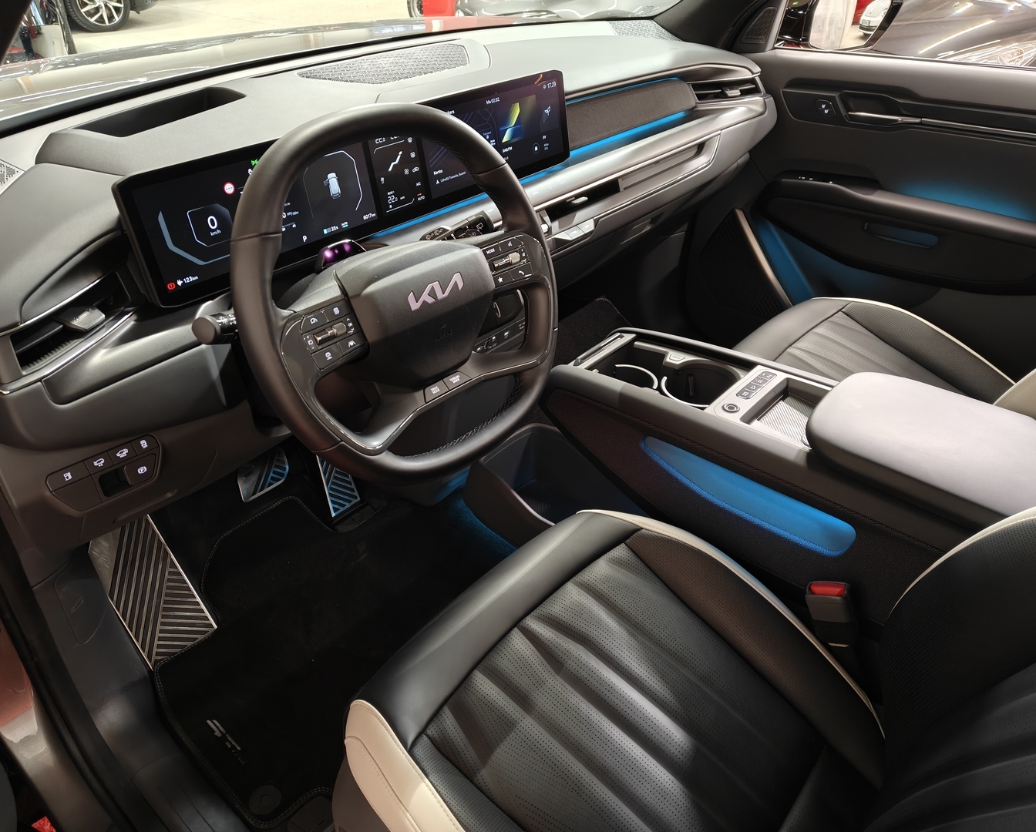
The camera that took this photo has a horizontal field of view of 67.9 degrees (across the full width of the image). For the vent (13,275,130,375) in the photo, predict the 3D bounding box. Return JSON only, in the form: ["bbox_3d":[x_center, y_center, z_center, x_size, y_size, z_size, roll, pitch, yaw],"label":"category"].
[{"bbox_3d":[-0.438,-0.097,0.748,0.036,0.038,0.145,-4,31,21],"label":"vent"}]

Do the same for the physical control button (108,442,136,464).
[{"bbox_3d":[-0.424,0.039,0.823,0.010,0.018,0.025,21,38,40],"label":"physical control button"}]

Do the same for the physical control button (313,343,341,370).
[{"bbox_3d":[-0.171,-0.052,0.690,0.008,0.014,0.026,-5,22,48],"label":"physical control button"}]

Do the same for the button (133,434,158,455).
[{"bbox_3d":[-0.394,0.030,0.814,0.008,0.016,0.025,19,39,39],"label":"button"}]

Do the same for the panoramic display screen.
[{"bbox_3d":[-0.168,-0.330,1.023,0.027,0.142,0.715,19,39,39],"label":"panoramic display screen"}]

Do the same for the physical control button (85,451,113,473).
[{"bbox_3d":[-0.441,0.049,0.808,0.010,0.018,0.025,21,38,40],"label":"physical control button"}]

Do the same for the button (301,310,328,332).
[{"bbox_3d":[-0.180,-0.084,0.681,0.029,0.015,0.008,-31,19,-38],"label":"button"}]

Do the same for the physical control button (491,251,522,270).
[{"bbox_3d":[-0.011,-0.166,0.834,0.012,0.013,0.036,-5,22,48],"label":"physical control button"}]

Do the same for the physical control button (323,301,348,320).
[{"bbox_3d":[-0.165,-0.095,0.698,0.008,0.013,0.025,-5,22,48],"label":"physical control button"}]

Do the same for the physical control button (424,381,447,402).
[{"bbox_3d":[-0.085,-0.026,0.801,0.030,0.014,0.008,-31,19,-38],"label":"physical control button"}]

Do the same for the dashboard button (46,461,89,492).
[{"bbox_3d":[-0.462,0.061,0.790,0.010,0.019,0.038,21,38,40],"label":"dashboard button"}]

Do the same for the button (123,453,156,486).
[{"bbox_3d":[-0.413,0.058,0.843,0.013,0.025,0.032,21,38,40],"label":"button"}]

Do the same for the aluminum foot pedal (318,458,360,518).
[{"bbox_3d":[-0.341,0.098,1.423,0.020,0.160,0.060,4,21,46],"label":"aluminum foot pedal"}]

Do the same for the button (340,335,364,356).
[{"bbox_3d":[-0.152,-0.065,0.706,0.027,0.013,0.008,-31,19,-38],"label":"button"}]

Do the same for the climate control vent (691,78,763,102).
[{"bbox_3d":[0.416,-0.654,1.543,0.142,0.038,0.036,-15,23,-18],"label":"climate control vent"}]

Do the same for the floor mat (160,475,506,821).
[{"bbox_3d":[-0.281,0.300,1.249,0.555,0.040,0.578,26,43,33],"label":"floor mat"}]

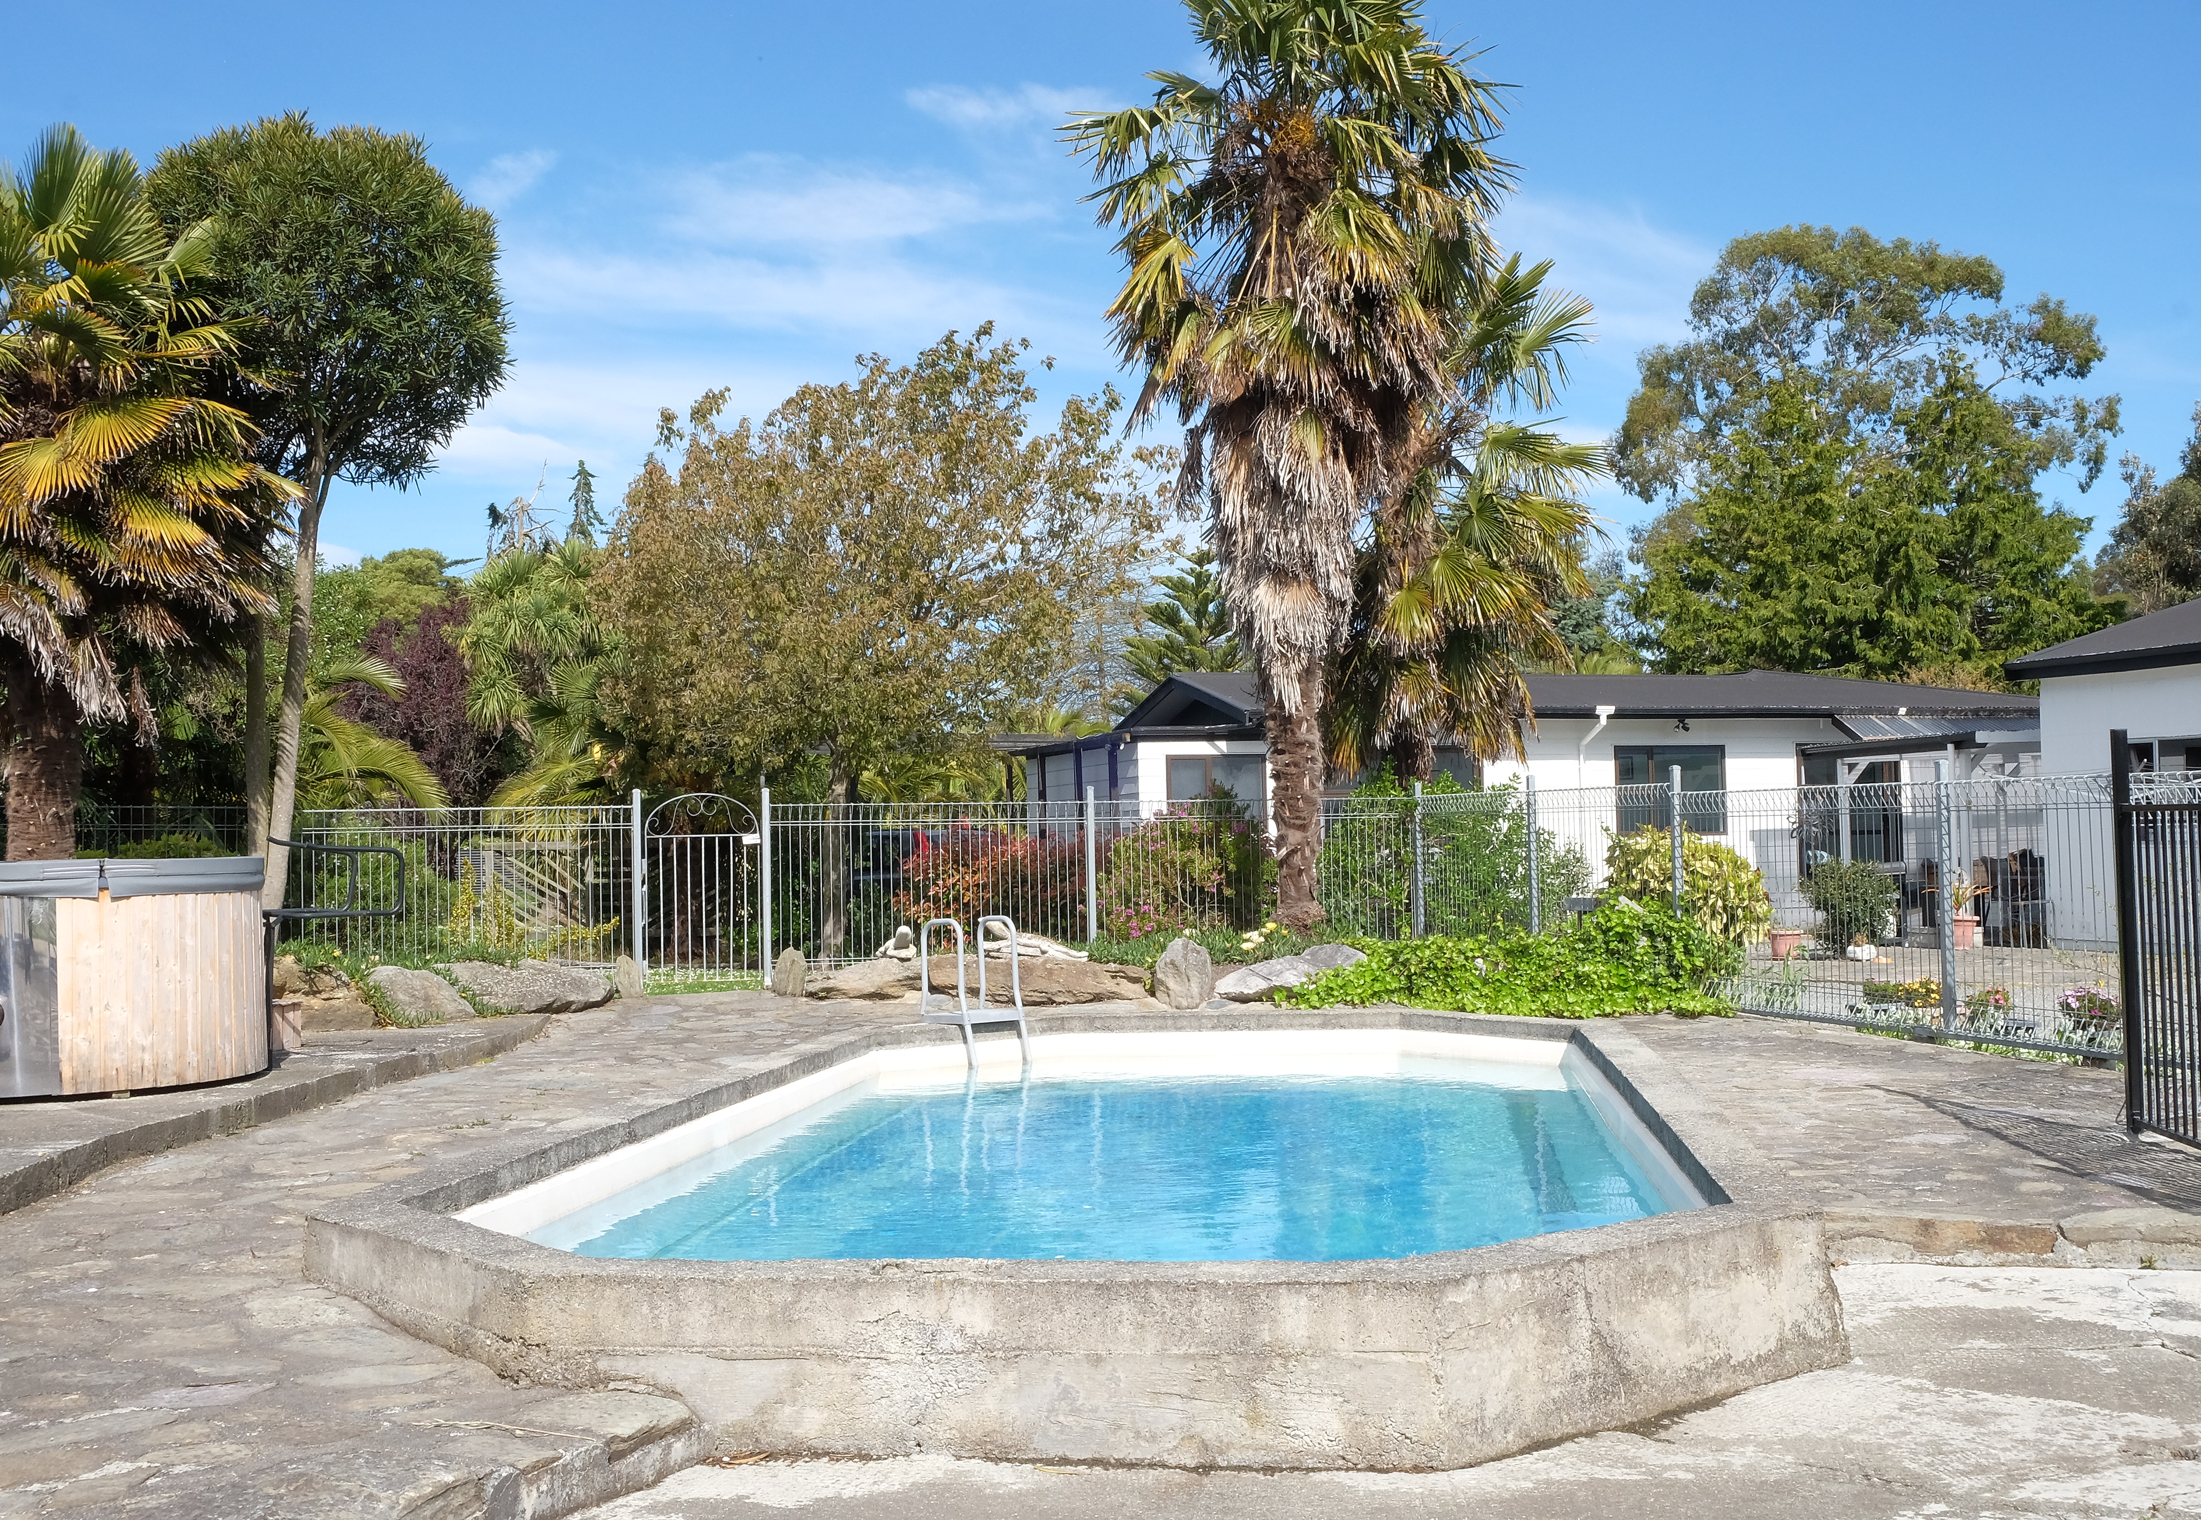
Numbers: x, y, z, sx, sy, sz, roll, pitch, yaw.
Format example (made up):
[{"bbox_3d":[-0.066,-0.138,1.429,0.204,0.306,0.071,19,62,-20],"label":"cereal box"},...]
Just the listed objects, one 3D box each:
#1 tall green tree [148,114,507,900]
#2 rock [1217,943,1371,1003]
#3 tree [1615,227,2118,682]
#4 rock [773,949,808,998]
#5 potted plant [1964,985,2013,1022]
[{"bbox_3d":[-5.080,-1.442,15.000,2.400,5.600,2.400,-1,-2,0],"label":"tall green tree"},{"bbox_3d":[1.305,1.432,15.400,1.030,0.400,0.550,-1,-2,0],"label":"rock"},{"bbox_3d":[14.814,-3.878,44.147,9.500,12.983,9.000,-1,-2,0],"label":"tree"},{"bbox_3d":[-2.075,1.429,15.262,0.250,0.304,0.200,-1,-2,0],"label":"rock"},{"bbox_3d":[4.946,1.360,12.700,0.290,0.240,0.280,-1,-2,0],"label":"potted plant"}]

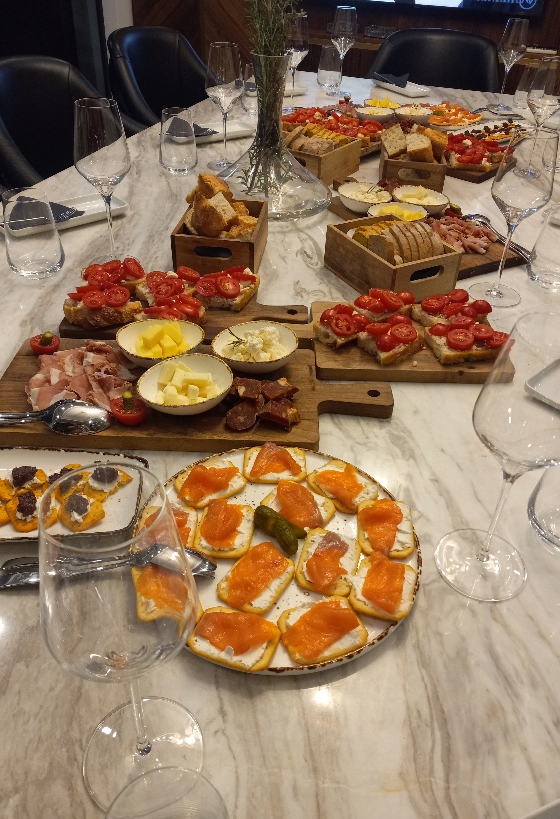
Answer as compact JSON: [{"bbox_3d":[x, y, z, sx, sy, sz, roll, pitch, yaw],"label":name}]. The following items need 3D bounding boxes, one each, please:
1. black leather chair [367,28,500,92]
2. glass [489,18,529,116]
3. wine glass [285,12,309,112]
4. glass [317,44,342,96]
[{"bbox_3d":[0.553,-1.064,2.678,0.585,0.865,0.580,13,39,12],"label":"black leather chair"},{"bbox_3d":[0.735,-1.102,2.045,0.084,0.247,0.084,3,38,0],"label":"glass"},{"bbox_3d":[0.040,-0.979,1.814,0.081,0.238,0.081,3,38,0],"label":"wine glass"},{"bbox_3d":[0.169,-1.144,2.148,0.083,0.120,0.083,4,38,0],"label":"glass"}]

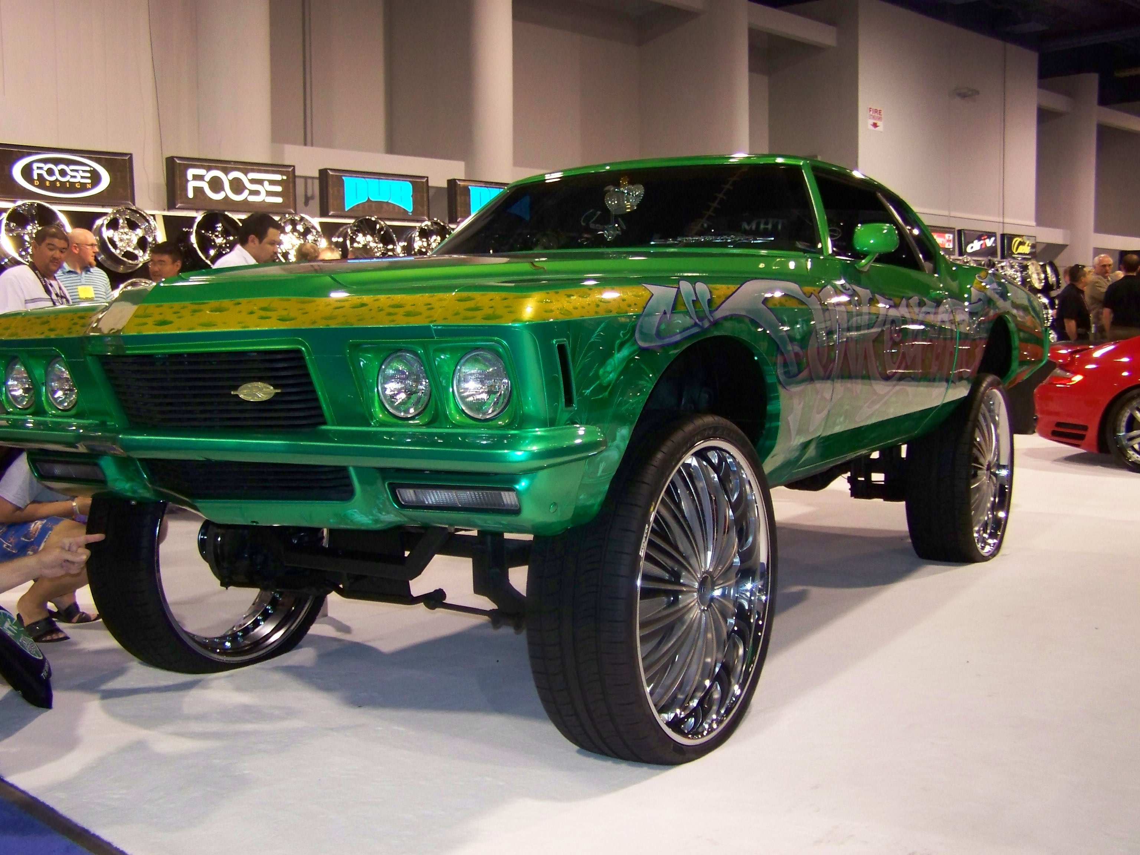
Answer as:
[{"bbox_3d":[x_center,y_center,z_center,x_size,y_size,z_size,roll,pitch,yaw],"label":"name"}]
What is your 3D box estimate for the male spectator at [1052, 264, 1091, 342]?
[{"bbox_3d":[4.821,-0.699,12.000,0.320,1.730,0.480,-1,4,-9],"label":"male spectator"}]

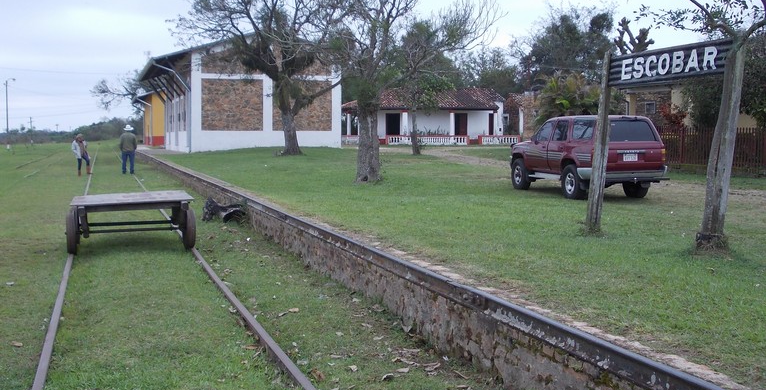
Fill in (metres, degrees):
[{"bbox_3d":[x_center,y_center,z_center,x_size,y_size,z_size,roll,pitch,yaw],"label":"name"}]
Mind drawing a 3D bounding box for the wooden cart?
[{"bbox_3d":[-3.311,0.365,12.449,1.620,0.670,1.750,-1,4,-16],"label":"wooden cart"}]

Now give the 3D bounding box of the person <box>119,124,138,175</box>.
[{"bbox_3d":[-9.611,-1.713,35.963,0.620,1.877,0.360,-1,4,-16],"label":"person"}]

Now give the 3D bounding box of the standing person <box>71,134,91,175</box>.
[{"bbox_3d":[-11.168,-1.473,35.176,0.580,1.578,0.480,-3,4,-37],"label":"standing person"}]

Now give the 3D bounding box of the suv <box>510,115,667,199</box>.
[{"bbox_3d":[4.420,-0.870,21.380,1.740,1.750,4.500,-1,5,-16],"label":"suv"}]

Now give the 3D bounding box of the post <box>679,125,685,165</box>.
[{"bbox_3d":[10.527,-1.766,33.455,0.150,1.387,0.140,1,4,12],"label":"post"}]

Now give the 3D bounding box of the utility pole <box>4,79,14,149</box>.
[{"bbox_3d":[-39.071,-8.478,99.667,1.050,7.623,0.300,0,4,0],"label":"utility pole"}]

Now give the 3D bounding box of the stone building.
[{"bbox_3d":[-10.937,-7.160,70.399,13.100,7.711,23.000,-1,4,-16],"label":"stone building"}]

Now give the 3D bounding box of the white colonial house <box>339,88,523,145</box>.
[{"bbox_3d":[2.801,-6.631,80.200,13.925,4.662,9.000,0,4,-8],"label":"white colonial house"}]

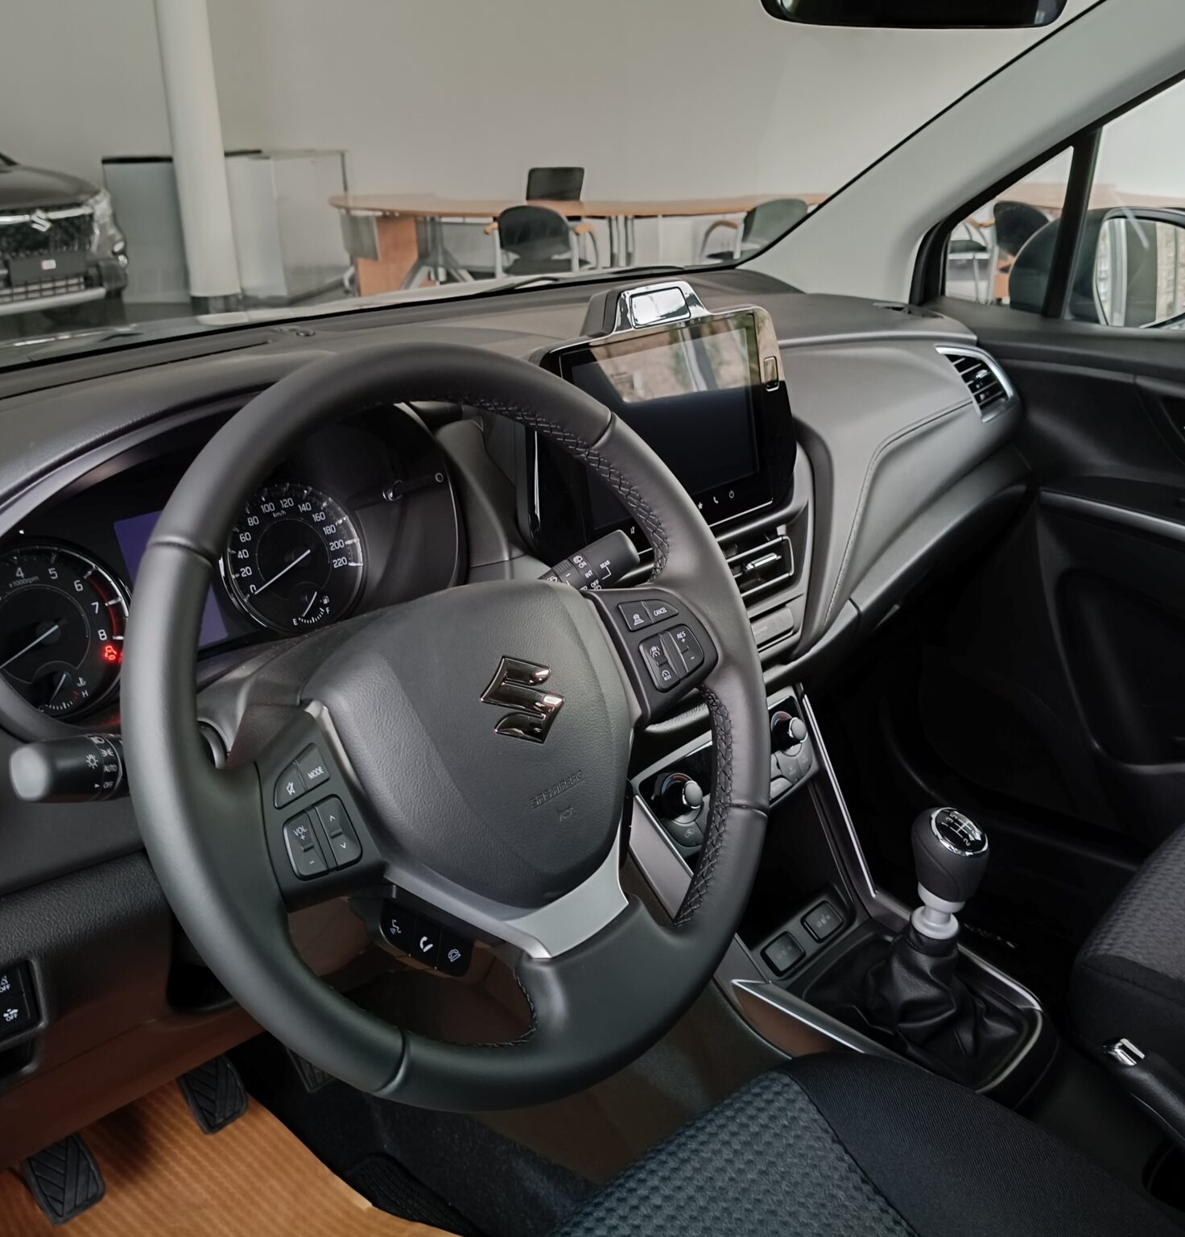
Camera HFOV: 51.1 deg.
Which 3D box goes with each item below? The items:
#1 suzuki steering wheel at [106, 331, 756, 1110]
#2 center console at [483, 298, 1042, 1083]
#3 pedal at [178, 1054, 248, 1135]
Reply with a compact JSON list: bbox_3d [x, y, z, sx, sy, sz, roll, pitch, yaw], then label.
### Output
[{"bbox_3d":[-0.056,0.047,0.621,0.370,0.370,0.090,-26,5,-41],"label":"suzuki steering wheel"},{"bbox_3d":[0.163,0.054,0.910,0.420,0.560,0.290,19,29,40],"label":"center console"},{"bbox_3d":[-0.345,0.430,1.128,0.054,0.062,0.022,-23,1,-42],"label":"pedal"}]

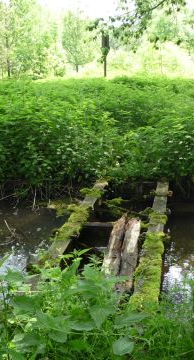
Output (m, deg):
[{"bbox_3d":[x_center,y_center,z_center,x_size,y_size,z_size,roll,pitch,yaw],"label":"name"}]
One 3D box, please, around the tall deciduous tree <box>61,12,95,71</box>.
[{"bbox_3d":[-1.433,-10.612,34.370,2.700,4.600,2.600,-1,14,-2],"label":"tall deciduous tree"}]

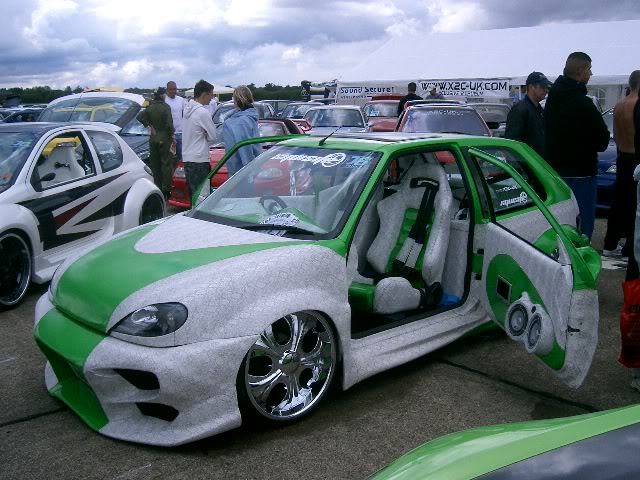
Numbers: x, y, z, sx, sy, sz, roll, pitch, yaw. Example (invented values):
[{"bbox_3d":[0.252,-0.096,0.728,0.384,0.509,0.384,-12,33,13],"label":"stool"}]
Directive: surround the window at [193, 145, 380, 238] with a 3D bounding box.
[{"bbox_3d":[-0.223,-0.325,4.164,1.280,0.160,0.730,12,53,46],"label":"window"}]

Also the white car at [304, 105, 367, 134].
[{"bbox_3d":[0.330,-2.135,14.976,1.630,1.360,3.800,1,12,3],"label":"white car"}]

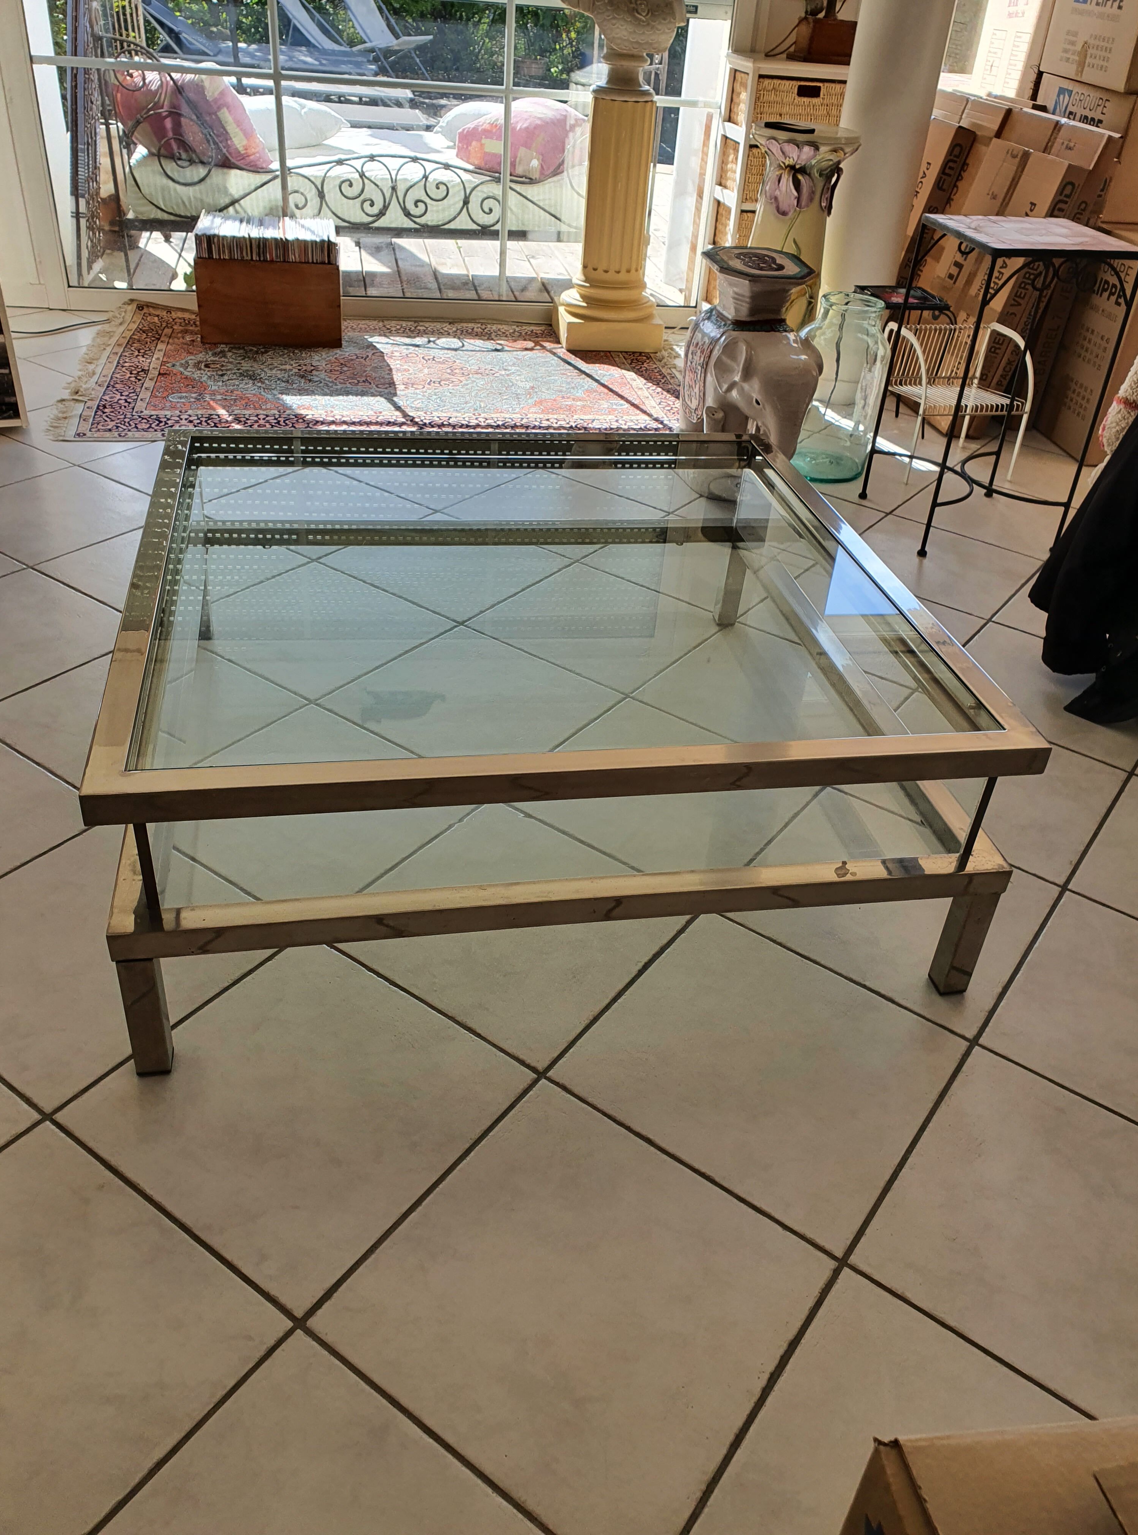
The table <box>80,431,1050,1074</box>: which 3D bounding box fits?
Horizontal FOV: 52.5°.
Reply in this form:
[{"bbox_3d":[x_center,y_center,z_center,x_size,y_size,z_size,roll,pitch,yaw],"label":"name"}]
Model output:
[{"bbox_3d":[-0.073,-0.140,1.808,1.091,0.410,1.079,-3,36,-11],"label":"table"}]

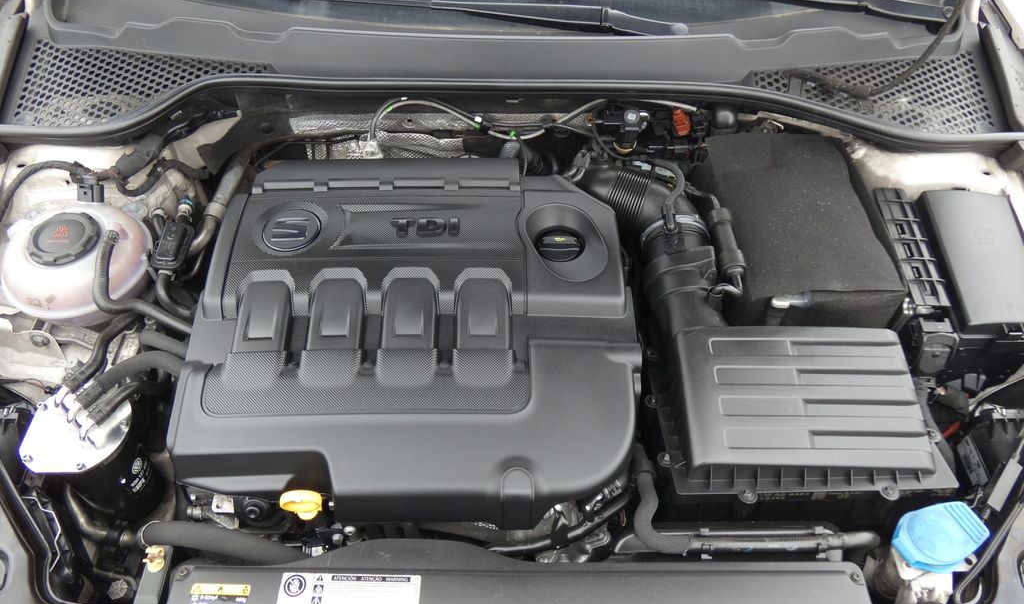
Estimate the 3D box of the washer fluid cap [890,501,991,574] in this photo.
[{"bbox_3d":[0.462,0.253,0.795,0.086,0.027,0.073,-21,54,-17],"label":"washer fluid cap"}]

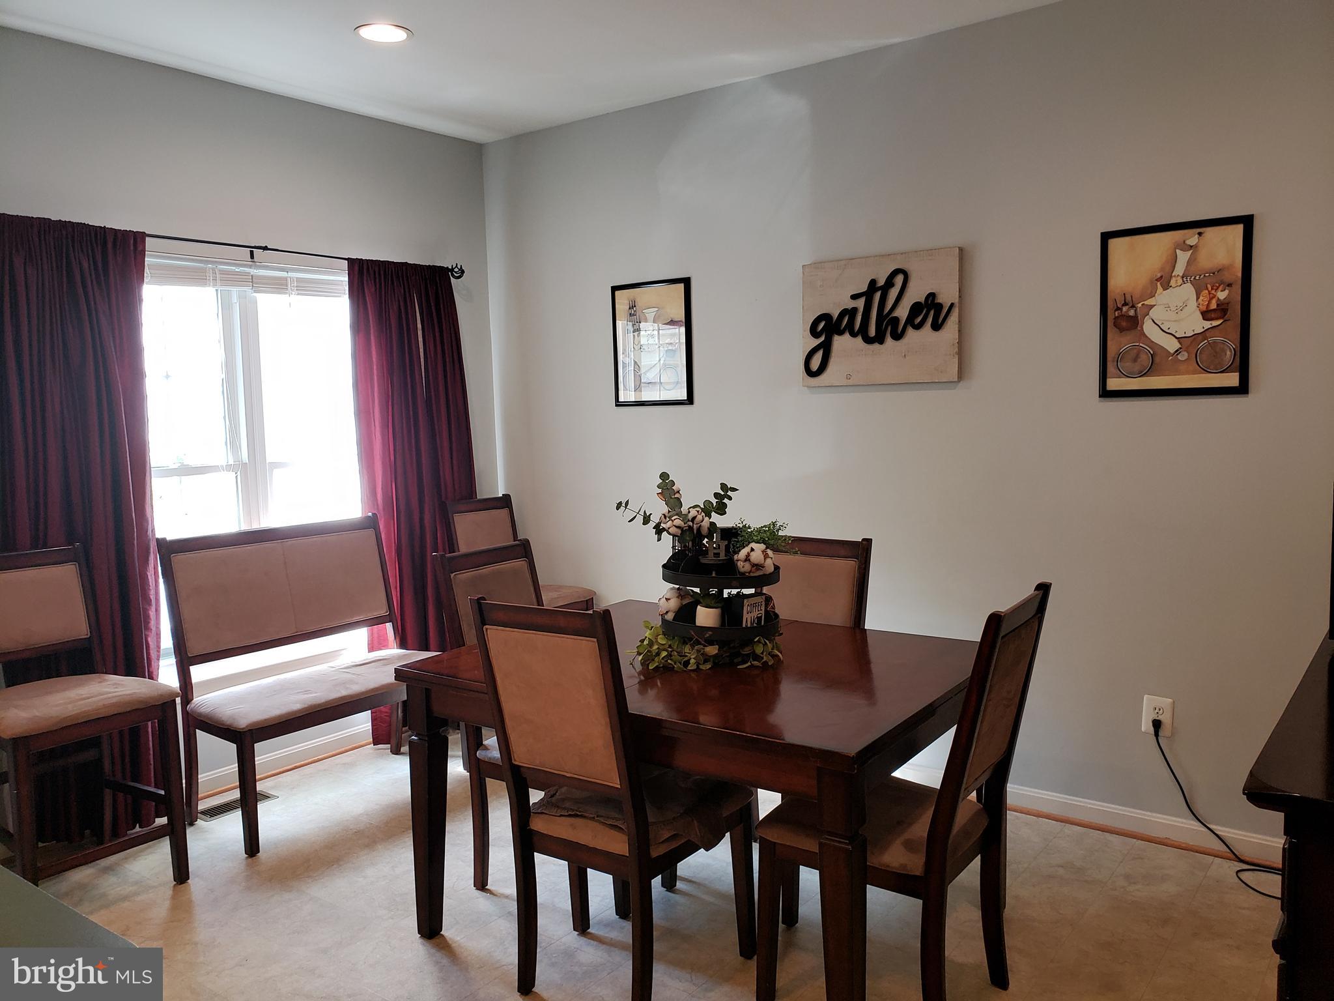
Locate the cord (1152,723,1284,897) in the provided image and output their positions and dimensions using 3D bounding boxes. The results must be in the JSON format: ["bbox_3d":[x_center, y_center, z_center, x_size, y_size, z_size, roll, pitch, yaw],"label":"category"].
[{"bbox_3d":[1.689,0.932,3.088,0.411,0.431,0.221,3,7,37],"label":"cord"}]

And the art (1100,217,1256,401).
[{"bbox_3d":[1.582,-0.592,3.125,0.425,0.528,0.025,3,7,37],"label":"art"}]

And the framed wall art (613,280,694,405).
[{"bbox_3d":[-0.059,-0.676,4.343,0.424,0.526,0.025,3,7,37],"label":"framed wall art"}]

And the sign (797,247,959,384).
[{"bbox_3d":[0.788,-0.661,3.703,0.620,0.463,0.038,3,7,37],"label":"sign"}]

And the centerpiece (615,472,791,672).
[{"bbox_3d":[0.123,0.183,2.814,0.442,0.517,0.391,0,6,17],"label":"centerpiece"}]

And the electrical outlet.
[{"bbox_3d":[1.605,0.704,3.275,0.086,0.126,0.014,3,7,37],"label":"electrical outlet"}]

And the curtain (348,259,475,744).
[{"bbox_3d":[-1.111,0.006,4.578,0.130,2.107,0.662,3,7,38],"label":"curtain"}]

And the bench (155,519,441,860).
[{"bbox_3d":[-1.328,0.625,3.867,0.602,1.033,0.973,4,8,41],"label":"bench"}]

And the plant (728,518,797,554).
[{"bbox_3d":[0.268,0.114,2.829,0.181,0.141,0.161,0,6,12],"label":"plant"}]

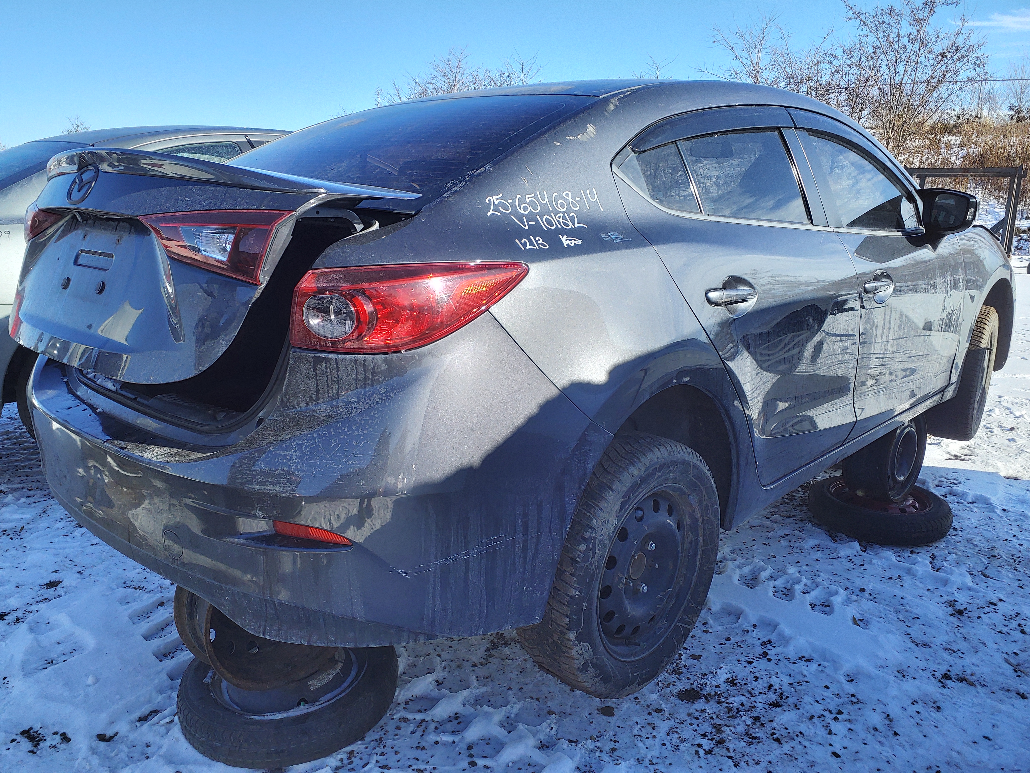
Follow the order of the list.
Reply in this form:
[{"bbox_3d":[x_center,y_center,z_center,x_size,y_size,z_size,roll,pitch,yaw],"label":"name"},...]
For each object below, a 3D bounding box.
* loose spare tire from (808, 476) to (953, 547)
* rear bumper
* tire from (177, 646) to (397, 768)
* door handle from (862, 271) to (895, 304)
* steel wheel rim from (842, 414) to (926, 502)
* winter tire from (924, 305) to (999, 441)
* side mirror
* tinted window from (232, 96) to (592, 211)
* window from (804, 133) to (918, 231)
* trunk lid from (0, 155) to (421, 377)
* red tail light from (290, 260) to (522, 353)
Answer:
[{"bbox_3d":[1.600,0.537,3.405,0.570,0.135,0.570,-1,14,0],"label":"loose spare tire"},{"bbox_3d":[-0.685,0.081,2.017,1.770,0.680,0.770,13,20,43],"label":"rear bumper"},{"bbox_3d":[-0.634,0.832,2.195,0.595,0.135,0.595,13,20,43],"label":"tire"},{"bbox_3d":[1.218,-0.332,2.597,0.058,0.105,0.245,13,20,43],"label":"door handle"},{"bbox_3d":[1.690,0.300,3.519,0.415,0.415,0.190,-12,18,-41],"label":"steel wheel rim"},{"bbox_3d":[2.163,-0.067,3.800,0.215,0.650,0.650,12,19,41],"label":"winter tire"},{"bbox_3d":[1.651,-0.666,2.945,0.215,0.172,0.145,13,20,43],"label":"side mirror"},{"bbox_3d":[-0.412,-0.664,2.102,1.170,0.100,0.730,13,42,43],"label":"tinted window"},{"bbox_3d":[1.306,-0.757,2.796,0.820,0.410,0.070,-15,-1,-43],"label":"window"},{"bbox_3d":[-0.779,-0.307,1.825,1.250,0.500,0.600,13,20,43],"label":"trunk lid"},{"bbox_3d":[-0.170,-0.144,1.344,0.436,0.149,0.131,-5,15,-15],"label":"red tail light"}]

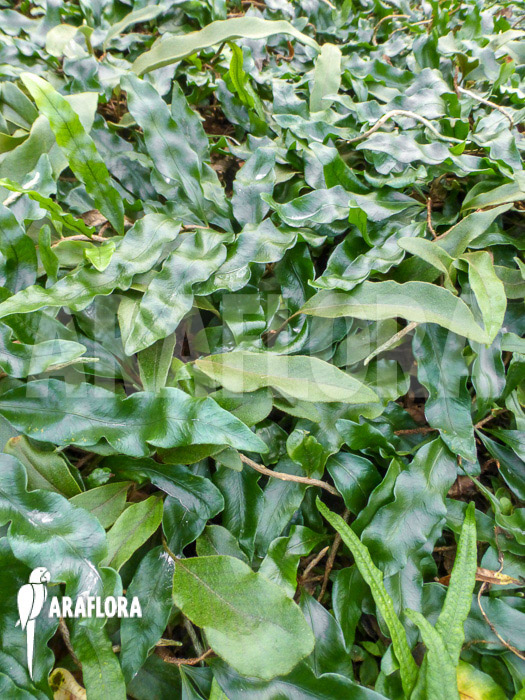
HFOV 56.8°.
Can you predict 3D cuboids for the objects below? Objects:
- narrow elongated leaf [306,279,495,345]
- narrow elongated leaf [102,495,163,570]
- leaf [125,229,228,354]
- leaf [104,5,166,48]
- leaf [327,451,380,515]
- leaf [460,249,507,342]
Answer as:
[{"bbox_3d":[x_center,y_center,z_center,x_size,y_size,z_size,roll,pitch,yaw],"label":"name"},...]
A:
[{"bbox_3d":[0.116,-0.031,0.435,0.162,0.025,0.040,8,60,7],"label":"narrow elongated leaf"},{"bbox_3d":[-0.091,0.129,0.345,0.025,0.012,0.064,30,66,7],"label":"narrow elongated leaf"},{"bbox_3d":[-0.096,-0.066,0.510,0.053,0.030,0.173,23,62,1],"label":"leaf"},{"bbox_3d":[-0.232,-0.601,0.900,0.035,0.025,0.165,35,68,18],"label":"leaf"},{"bbox_3d":[0.063,0.101,0.355,0.036,0.013,0.051,-27,68,-4],"label":"leaf"},{"bbox_3d":[0.225,-0.056,0.500,0.034,0.022,0.116,-3,63,16],"label":"leaf"}]

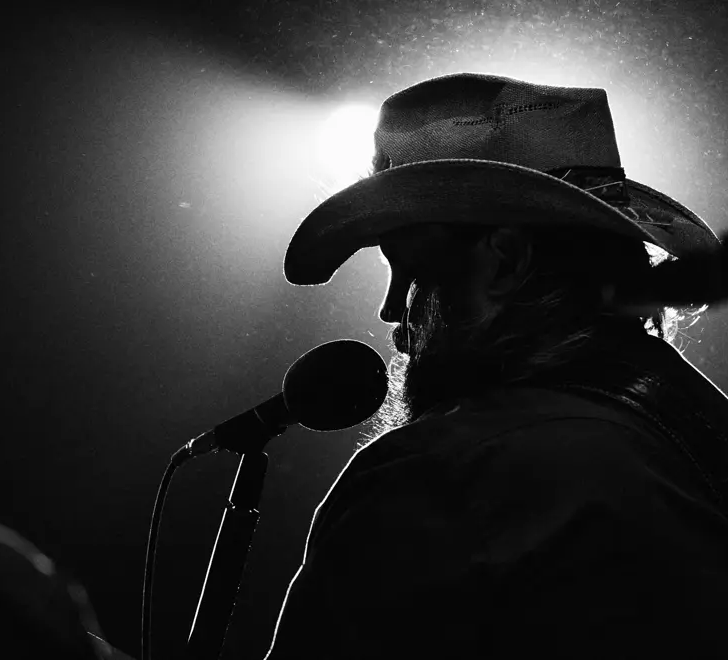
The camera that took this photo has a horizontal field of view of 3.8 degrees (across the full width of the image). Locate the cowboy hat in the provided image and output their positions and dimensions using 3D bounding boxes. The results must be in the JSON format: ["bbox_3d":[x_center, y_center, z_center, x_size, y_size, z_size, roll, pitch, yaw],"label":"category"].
[{"bbox_3d":[0.119,-0.127,9.350,0.375,0.175,0.300,-4,-3,20],"label":"cowboy hat"}]

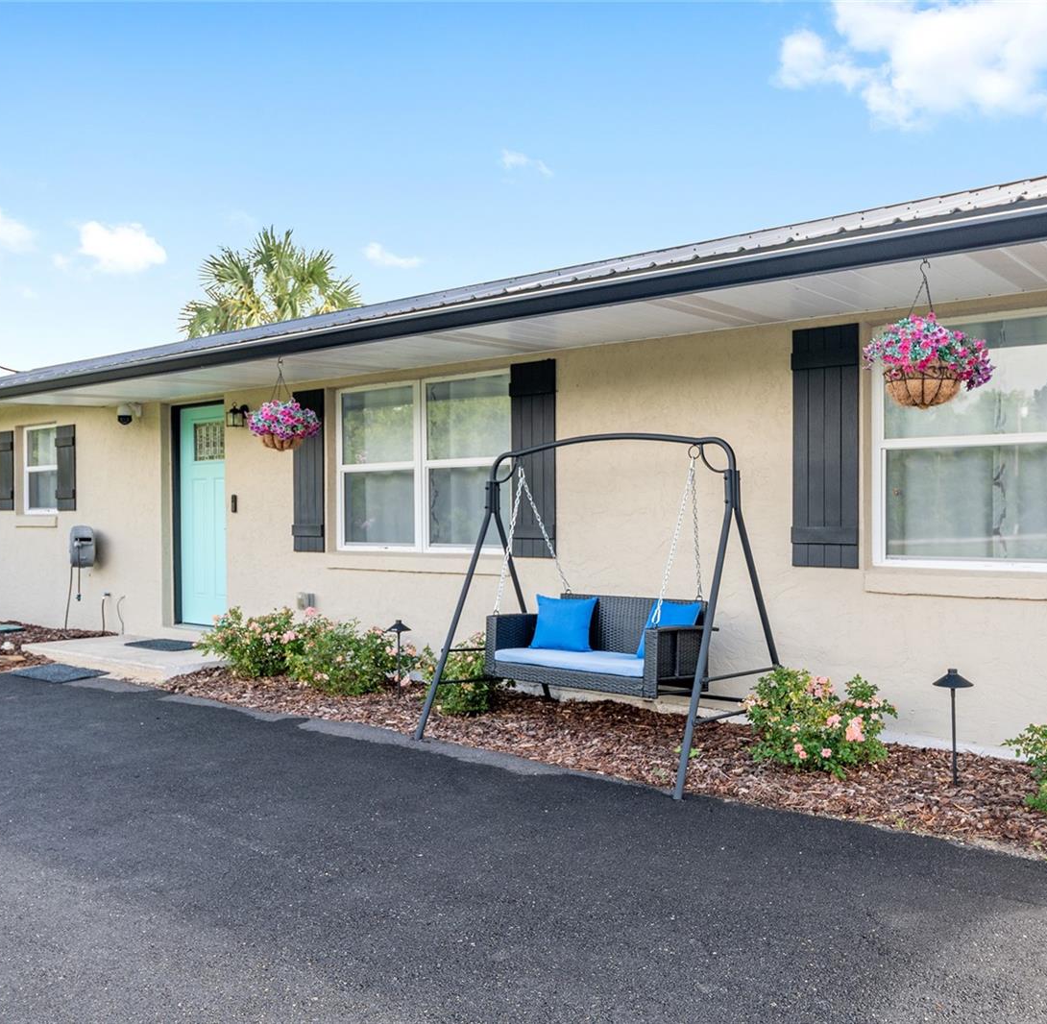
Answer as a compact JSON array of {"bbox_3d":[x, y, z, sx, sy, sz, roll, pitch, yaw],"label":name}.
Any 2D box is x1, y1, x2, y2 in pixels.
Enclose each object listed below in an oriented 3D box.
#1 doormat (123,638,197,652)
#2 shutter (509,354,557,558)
[{"bbox_3d":[-3.151,1.191,9.503,0.750,0.012,0.470,0,0,40],"label":"doormat"},{"bbox_3d":[0.066,-0.349,7.177,0.388,1.311,0.040,0,0,40],"label":"shutter"}]

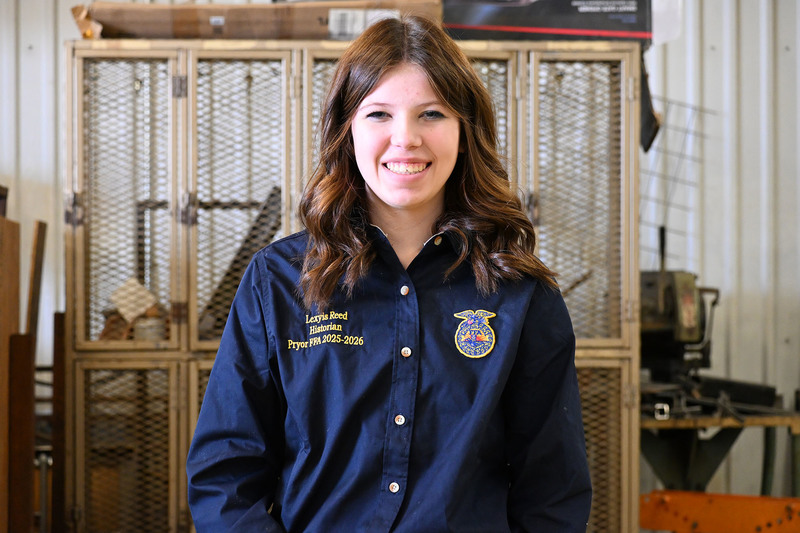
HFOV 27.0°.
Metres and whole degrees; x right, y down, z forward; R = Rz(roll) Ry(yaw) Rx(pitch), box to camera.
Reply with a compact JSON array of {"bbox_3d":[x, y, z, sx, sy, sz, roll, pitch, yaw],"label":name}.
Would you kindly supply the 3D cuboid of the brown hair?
[{"bbox_3d":[0.033,-0.126,2.030,0.310,0.355,0.250,0,3,0],"label":"brown hair"}]

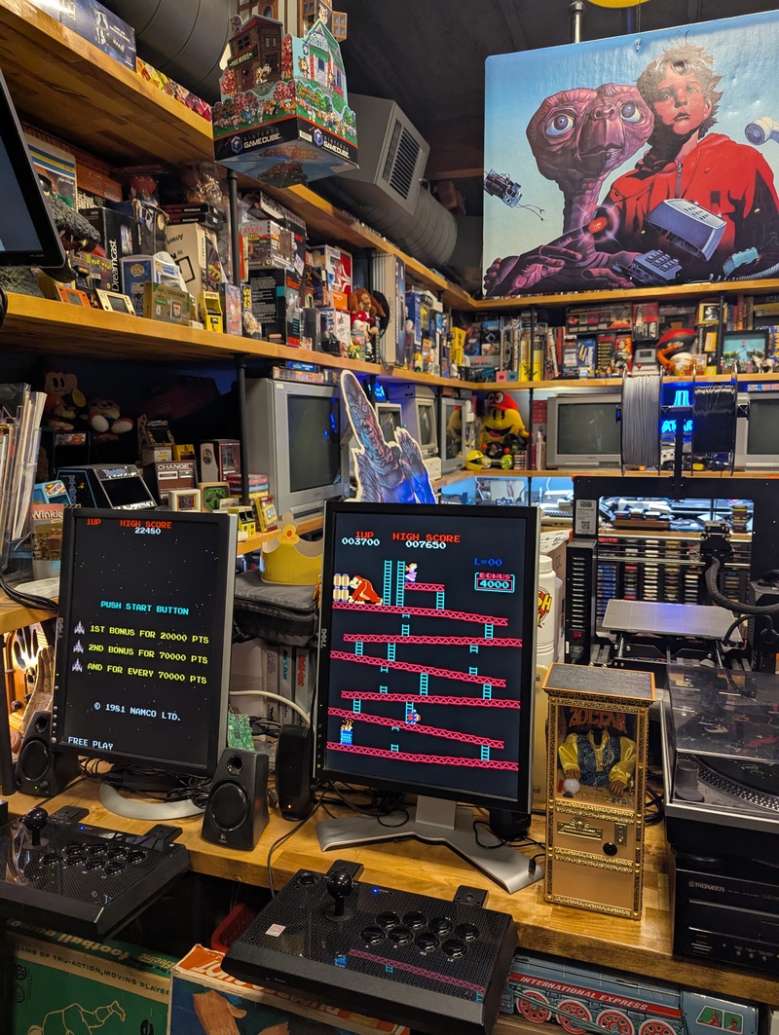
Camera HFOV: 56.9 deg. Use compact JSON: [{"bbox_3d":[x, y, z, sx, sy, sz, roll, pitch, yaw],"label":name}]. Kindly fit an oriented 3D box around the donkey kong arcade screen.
[{"bbox_3d":[0.061,0.203,1.129,0.345,0.442,0.060,2,-2,20],"label":"donkey kong arcade screen"}]

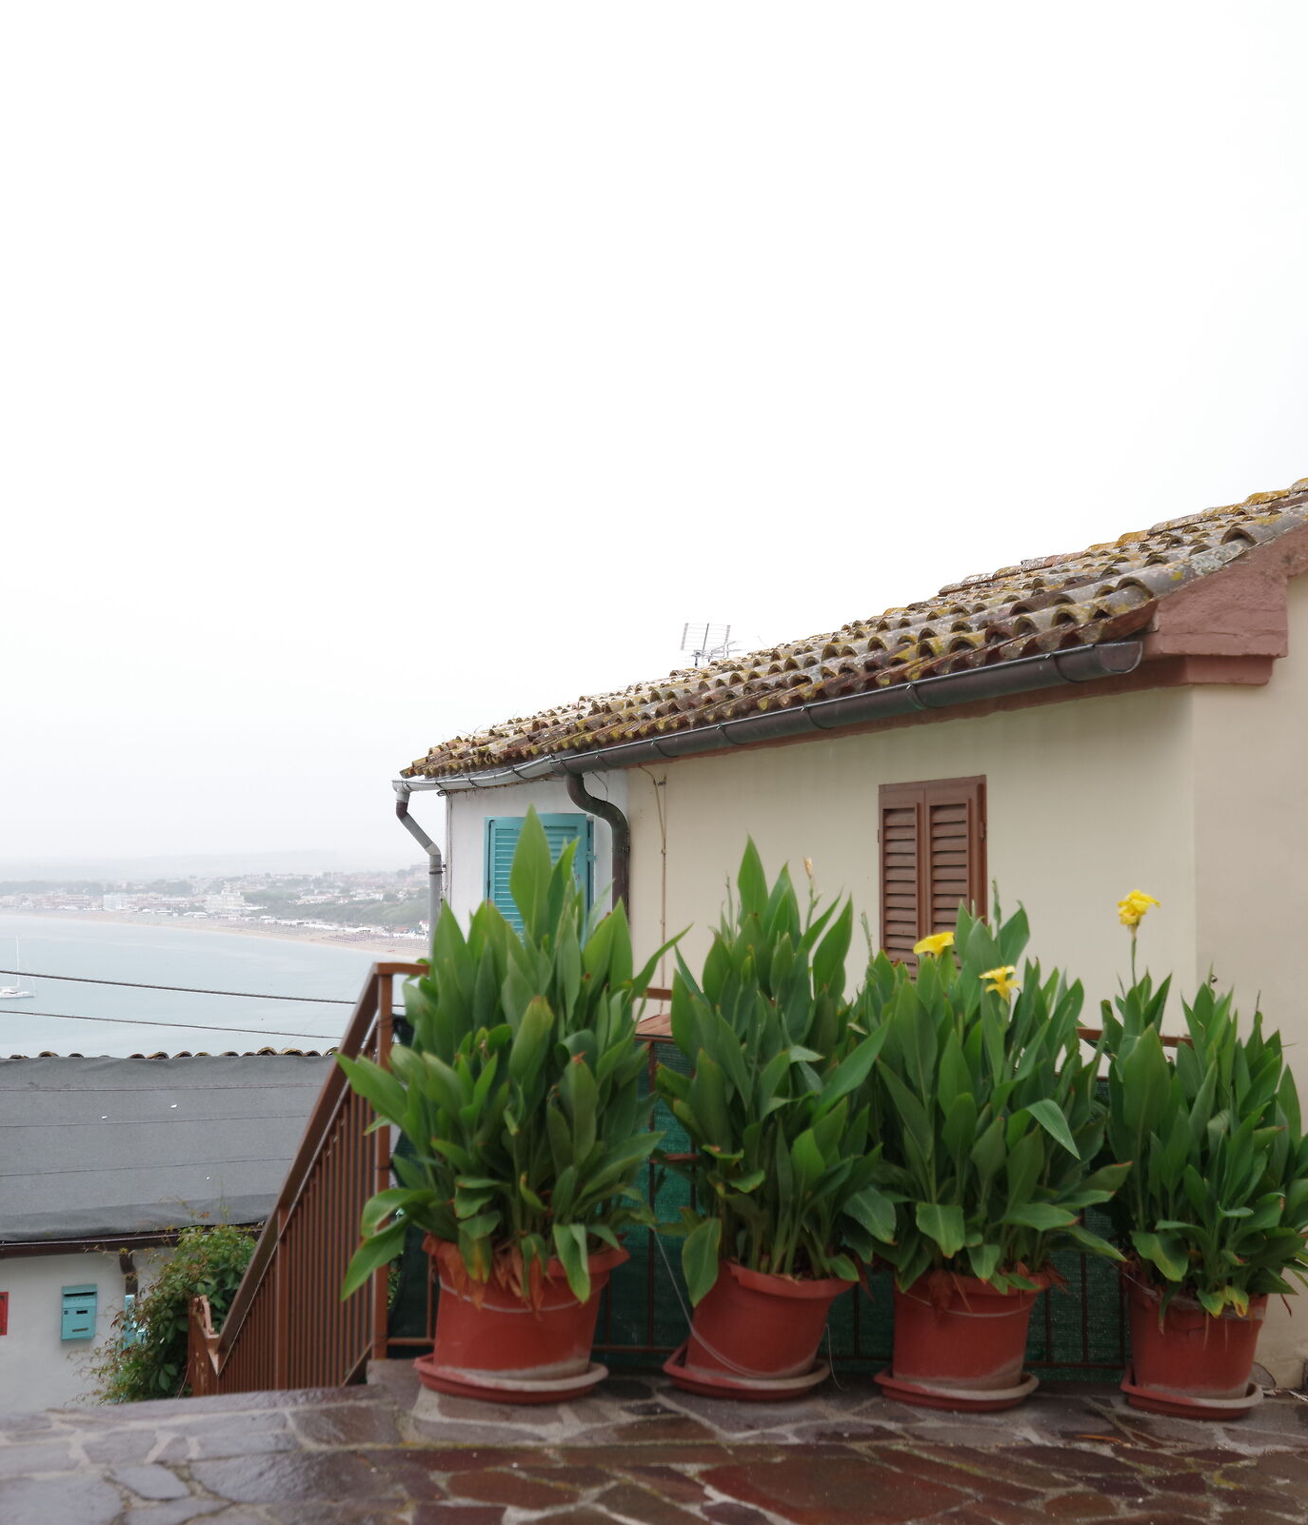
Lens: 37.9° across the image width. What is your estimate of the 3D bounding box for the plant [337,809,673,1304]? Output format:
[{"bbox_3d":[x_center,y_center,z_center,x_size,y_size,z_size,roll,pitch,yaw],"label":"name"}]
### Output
[{"bbox_3d":[-0.366,0.712,4.681,0.808,1.190,0.750,1,-3,-17],"label":"plant"}]

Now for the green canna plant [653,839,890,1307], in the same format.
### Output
[{"bbox_3d":[0.312,0.792,4.900,0.599,1.165,0.600,0,-3,0],"label":"green canna plant"}]

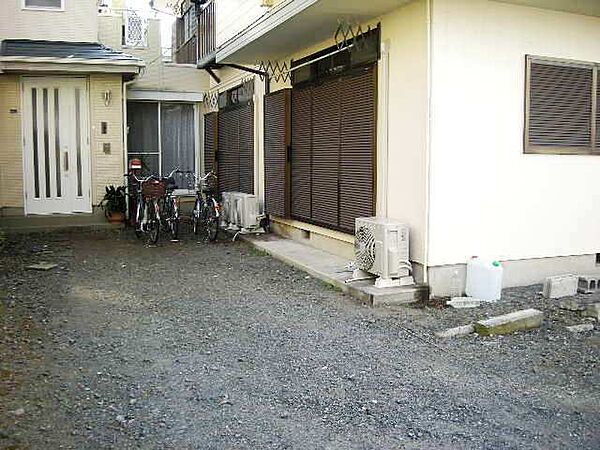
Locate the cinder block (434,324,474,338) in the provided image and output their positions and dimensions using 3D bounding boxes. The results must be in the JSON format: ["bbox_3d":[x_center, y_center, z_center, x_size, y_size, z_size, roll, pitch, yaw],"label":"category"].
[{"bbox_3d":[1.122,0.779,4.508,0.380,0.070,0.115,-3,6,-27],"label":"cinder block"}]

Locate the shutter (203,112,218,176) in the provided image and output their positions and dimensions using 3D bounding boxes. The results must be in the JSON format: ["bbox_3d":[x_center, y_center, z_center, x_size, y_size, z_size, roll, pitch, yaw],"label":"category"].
[{"bbox_3d":[-1.930,-1.476,13.332,0.100,1.905,0.890,-2,7,-22],"label":"shutter"}]

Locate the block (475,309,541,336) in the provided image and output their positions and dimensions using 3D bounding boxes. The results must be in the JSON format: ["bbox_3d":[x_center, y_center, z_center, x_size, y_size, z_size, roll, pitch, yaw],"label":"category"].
[{"bbox_3d":[1.650,0.772,4.805,0.580,0.115,0.135,-3,7,-29],"label":"block"}]

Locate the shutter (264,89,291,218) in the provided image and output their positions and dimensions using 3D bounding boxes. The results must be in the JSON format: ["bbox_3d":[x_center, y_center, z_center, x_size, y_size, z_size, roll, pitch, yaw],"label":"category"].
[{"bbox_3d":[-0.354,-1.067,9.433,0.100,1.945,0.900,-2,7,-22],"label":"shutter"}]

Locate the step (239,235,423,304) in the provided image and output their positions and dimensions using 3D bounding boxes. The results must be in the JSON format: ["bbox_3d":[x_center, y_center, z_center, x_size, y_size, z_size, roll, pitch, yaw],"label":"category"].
[{"bbox_3d":[0.092,0.441,7.730,0.620,0.125,4.600,-2,7,-22],"label":"step"}]

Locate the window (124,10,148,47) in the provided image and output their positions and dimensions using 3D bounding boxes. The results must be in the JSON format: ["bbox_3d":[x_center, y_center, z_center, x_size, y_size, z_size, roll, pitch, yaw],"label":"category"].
[{"bbox_3d":[-3.434,-4.117,12.744,0.528,0.758,0.100,-1,6,-15],"label":"window"}]

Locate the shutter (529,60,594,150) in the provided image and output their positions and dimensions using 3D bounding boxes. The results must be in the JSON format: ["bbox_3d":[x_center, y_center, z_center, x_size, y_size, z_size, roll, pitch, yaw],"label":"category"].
[{"bbox_3d":[2.672,-1.206,6.182,0.815,0.810,0.045,-2,7,-22],"label":"shutter"}]

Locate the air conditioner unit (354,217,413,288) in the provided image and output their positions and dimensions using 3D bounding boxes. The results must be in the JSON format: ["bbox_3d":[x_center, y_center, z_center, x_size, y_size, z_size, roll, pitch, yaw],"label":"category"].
[{"bbox_3d":[0.796,0.241,5.924,0.280,0.570,0.660,-2,6,-22],"label":"air conditioner unit"}]

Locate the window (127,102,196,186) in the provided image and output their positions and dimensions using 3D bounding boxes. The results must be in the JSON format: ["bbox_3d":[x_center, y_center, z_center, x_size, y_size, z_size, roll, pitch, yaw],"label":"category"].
[{"bbox_3d":[-3.012,-1.652,13.100,1.599,1.972,0.100,-1,6,-15],"label":"window"}]

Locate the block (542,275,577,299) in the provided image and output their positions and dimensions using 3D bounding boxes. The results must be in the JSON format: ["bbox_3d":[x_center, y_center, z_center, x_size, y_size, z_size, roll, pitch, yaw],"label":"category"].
[{"bbox_3d":[2.550,0.598,5.960,0.385,0.190,0.110,-3,7,-28],"label":"block"}]

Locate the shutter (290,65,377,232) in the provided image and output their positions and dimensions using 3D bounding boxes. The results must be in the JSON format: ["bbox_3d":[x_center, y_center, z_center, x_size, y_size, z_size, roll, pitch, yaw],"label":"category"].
[{"bbox_3d":[0.325,-0.913,7.674,0.070,1.842,2.488,-2,6,-22],"label":"shutter"}]

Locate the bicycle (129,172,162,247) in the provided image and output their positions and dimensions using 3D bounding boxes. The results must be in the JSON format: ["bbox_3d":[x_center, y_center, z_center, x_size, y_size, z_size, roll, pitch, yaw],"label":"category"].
[{"bbox_3d":[-2.412,-0.289,9.338,0.500,1.040,1.620,-2,6,-22],"label":"bicycle"}]

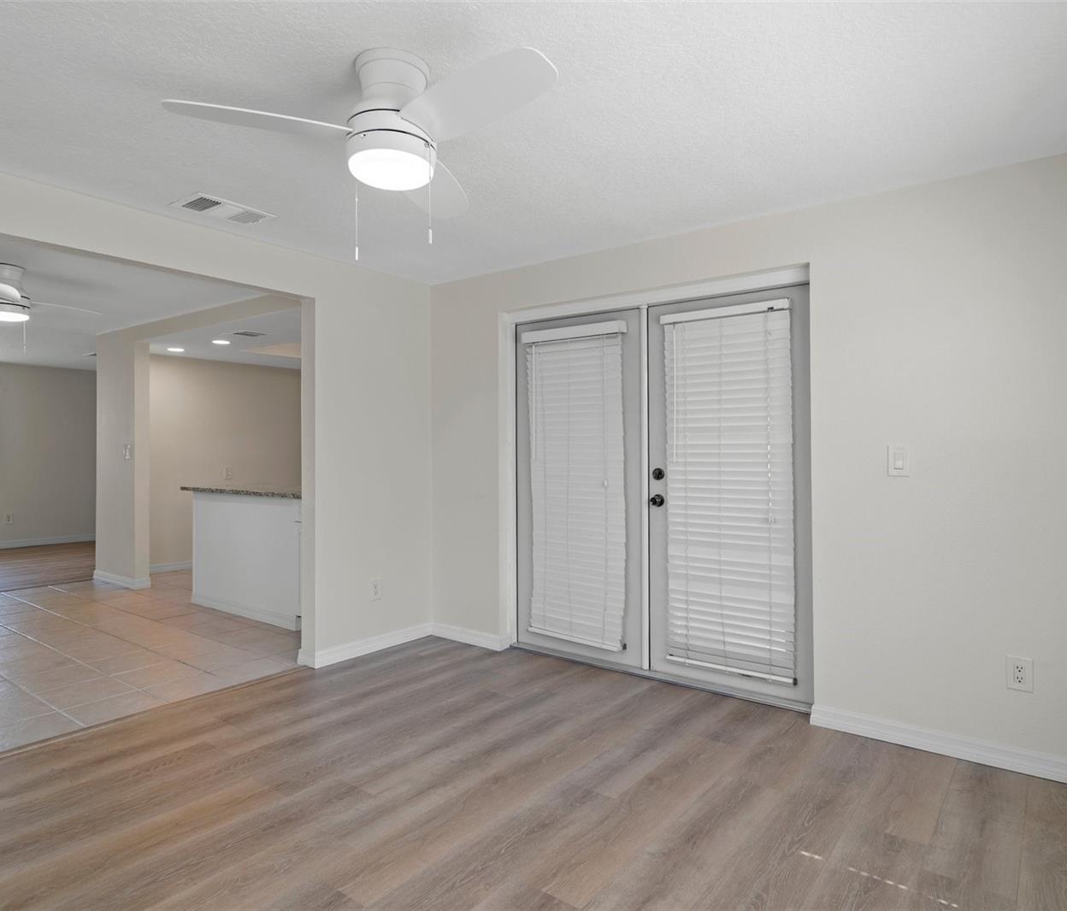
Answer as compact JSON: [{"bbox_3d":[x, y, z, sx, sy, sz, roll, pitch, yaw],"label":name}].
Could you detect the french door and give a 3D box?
[{"bbox_3d":[0.616,0.184,3.559,1.790,2.020,0.090,0,0,36],"label":"french door"}]

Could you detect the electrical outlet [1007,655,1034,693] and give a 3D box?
[{"bbox_3d":[1.852,0.835,2.458,0.081,0.125,0.009,0,0,36],"label":"electrical outlet"}]

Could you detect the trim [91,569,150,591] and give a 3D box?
[{"bbox_3d":[-3.888,1.155,6.080,0.920,0.090,0.140,0,0,36],"label":"trim"}]

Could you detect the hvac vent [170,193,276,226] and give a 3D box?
[{"bbox_3d":[-1.410,-1.115,2.963,0.255,0.018,0.360,0,0,36],"label":"hvac vent"}]

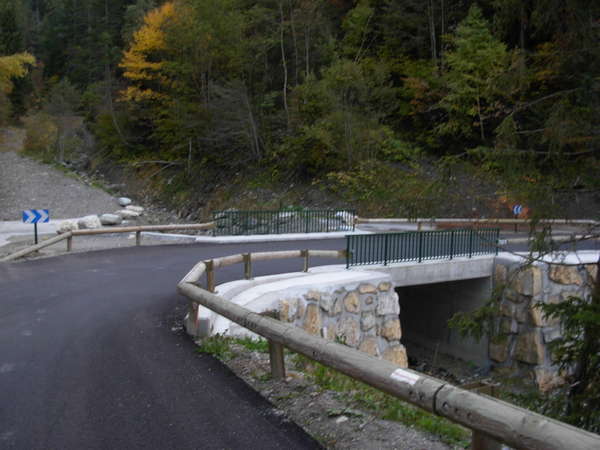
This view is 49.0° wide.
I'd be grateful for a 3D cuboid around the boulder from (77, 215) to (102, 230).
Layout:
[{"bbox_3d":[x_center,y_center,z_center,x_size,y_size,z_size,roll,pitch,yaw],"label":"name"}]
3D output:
[{"bbox_3d":[-11.291,-0.135,35.500,1.270,0.800,1.050,0,2,0],"label":"boulder"}]

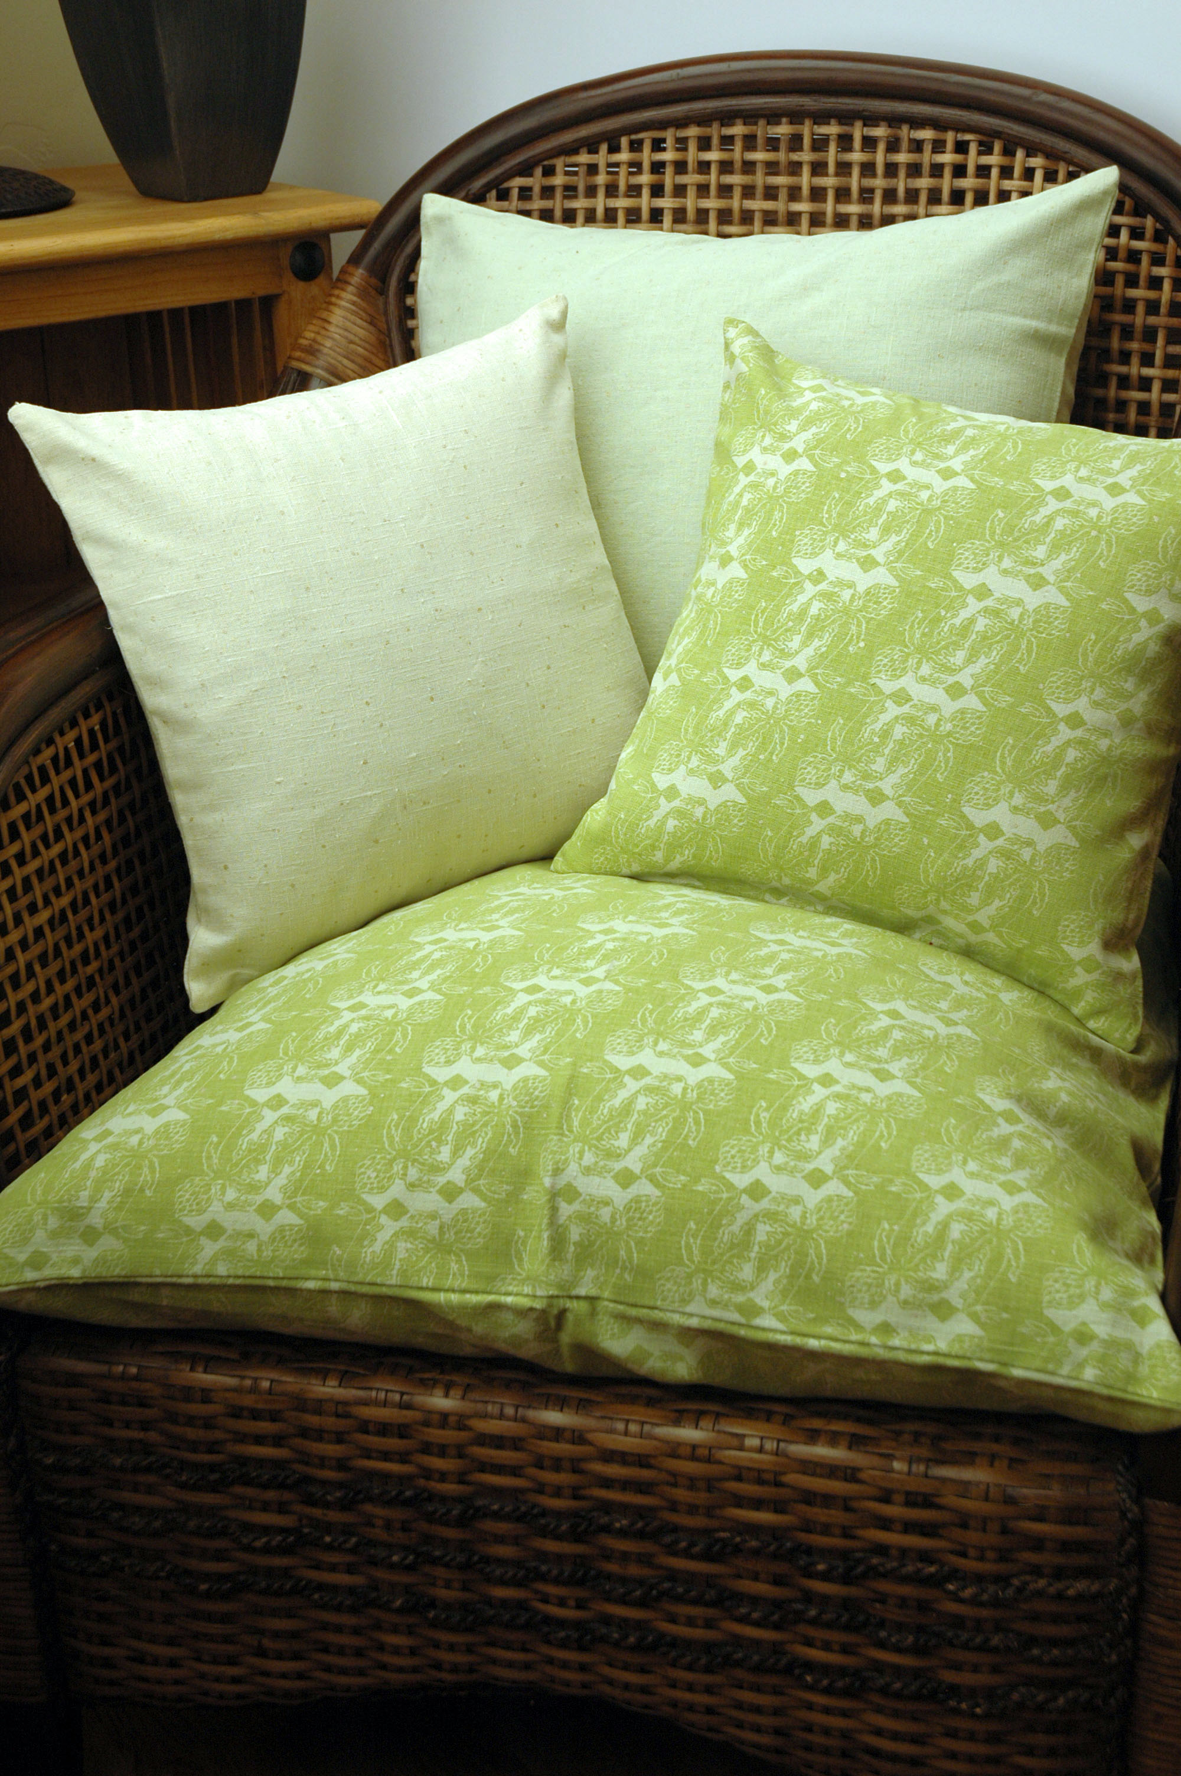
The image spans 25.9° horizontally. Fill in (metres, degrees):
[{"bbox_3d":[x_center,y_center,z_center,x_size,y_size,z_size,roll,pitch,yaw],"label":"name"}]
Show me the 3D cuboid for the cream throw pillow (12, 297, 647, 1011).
[{"bbox_3d":[-0.137,-0.170,1.745,0.410,0.410,0.135,-17,0,-26],"label":"cream throw pillow"}]

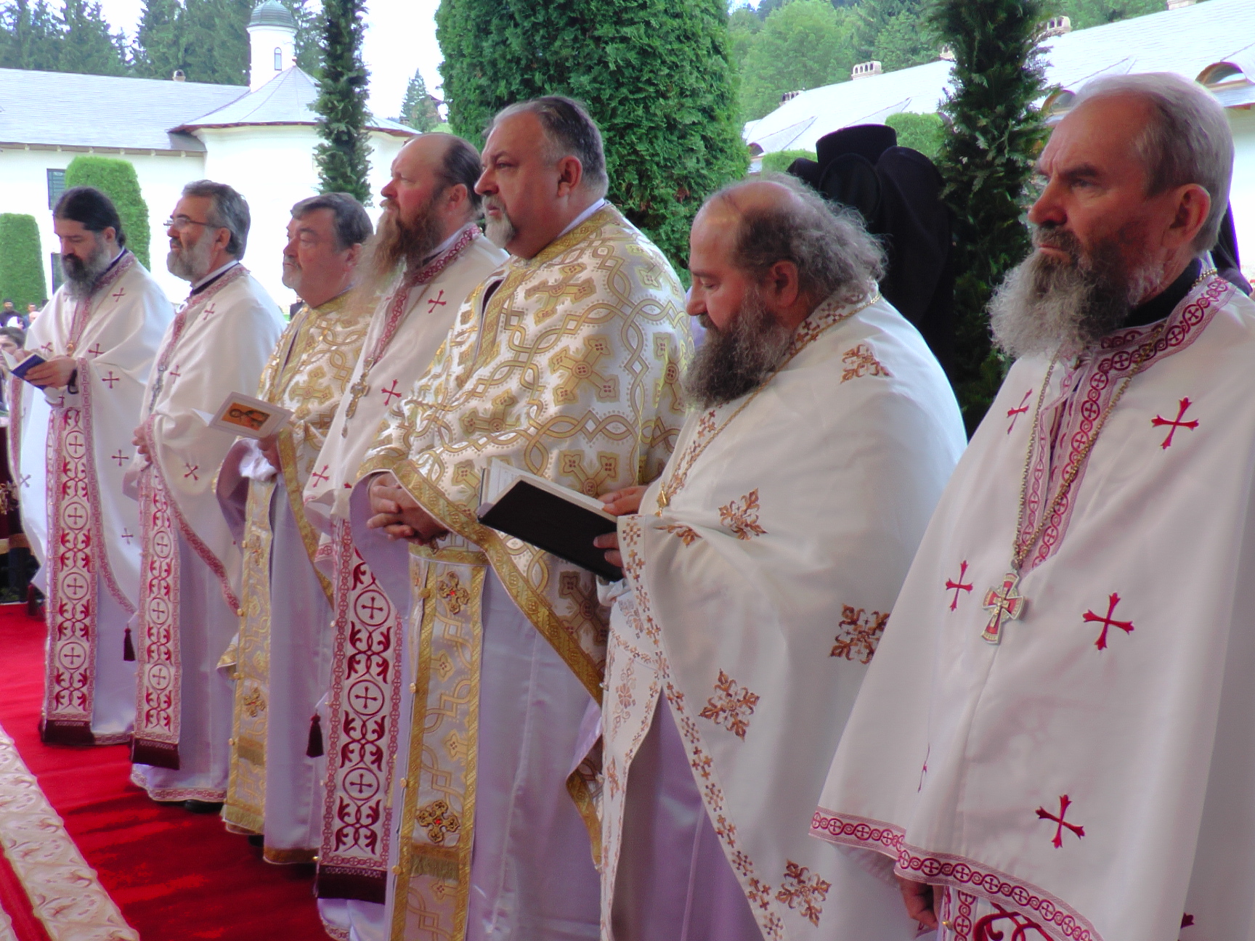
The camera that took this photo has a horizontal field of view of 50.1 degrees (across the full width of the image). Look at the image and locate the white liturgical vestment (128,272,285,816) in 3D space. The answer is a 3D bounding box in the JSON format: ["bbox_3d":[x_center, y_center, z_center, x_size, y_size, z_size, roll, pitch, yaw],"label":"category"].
[{"bbox_3d":[-1.181,0.072,3.779,0.550,1.740,0.420,8,12,39],"label":"white liturgical vestment"}]

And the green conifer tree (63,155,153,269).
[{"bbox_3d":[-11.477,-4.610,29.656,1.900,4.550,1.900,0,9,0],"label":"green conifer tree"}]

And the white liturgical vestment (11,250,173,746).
[{"bbox_3d":[-1.751,0.046,4.424,0.600,1.540,0.440,6,10,30],"label":"white liturgical vestment"}]

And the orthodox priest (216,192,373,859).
[{"bbox_3d":[-0.822,0.144,3.466,0.570,1.700,0.470,8,12,41],"label":"orthodox priest"}]

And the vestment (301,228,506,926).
[{"bbox_3d":[-0.483,0.245,3.097,0.600,1.580,0.500,8,12,41],"label":"vestment"}]

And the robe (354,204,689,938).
[{"bbox_3d":[-0.202,0.305,2.701,0.580,1.590,0.740,-8,13,-44],"label":"robe"}]

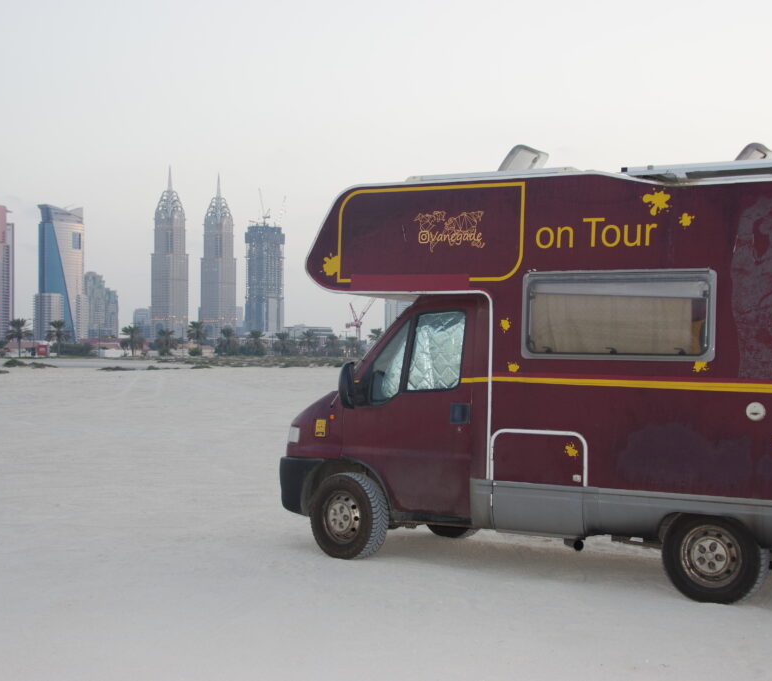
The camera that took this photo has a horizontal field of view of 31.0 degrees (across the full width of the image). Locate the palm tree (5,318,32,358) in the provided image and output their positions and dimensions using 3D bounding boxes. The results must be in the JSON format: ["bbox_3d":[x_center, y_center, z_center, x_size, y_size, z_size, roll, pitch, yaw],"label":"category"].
[{"bbox_3d":[-88.405,-0.577,335.000,6.600,9.430,6.600,0,0,0],"label":"palm tree"}]

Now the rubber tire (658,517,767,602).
[{"bbox_3d":[2.265,1.468,9.540,0.700,0.690,0.215,1,0,36],"label":"rubber tire"}]

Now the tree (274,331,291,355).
[{"bbox_3d":[-27.499,0.611,370.000,4.800,6.600,4.800,0,0,0],"label":"tree"}]

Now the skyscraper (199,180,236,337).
[{"bbox_3d":[-259.626,-126.548,2165.000,39.000,266.000,39.000,0,0,36],"label":"skyscraper"}]

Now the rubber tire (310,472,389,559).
[{"bbox_3d":[-0.305,1.445,11.420,0.700,0.700,0.215,1,0,43],"label":"rubber tire"}]

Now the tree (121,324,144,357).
[{"bbox_3d":[-71.903,0.043,395.000,6.900,9.160,6.900,0,0,0],"label":"tree"}]

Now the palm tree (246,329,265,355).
[{"bbox_3d":[-46.855,0.449,500.000,6.400,9.510,6.400,0,0,0],"label":"palm tree"}]

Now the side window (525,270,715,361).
[{"bbox_3d":[1.616,-0.171,9.820,1.490,0.630,0.050,1,0,36],"label":"side window"}]

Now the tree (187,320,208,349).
[{"bbox_3d":[-58.204,-1.004,430.000,6.800,10.340,6.800,0,0,0],"label":"tree"}]

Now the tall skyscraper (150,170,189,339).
[{"bbox_3d":[-322.620,-126.509,2080.000,39.000,266.000,39.000,0,0,36],"label":"tall skyscraper"}]

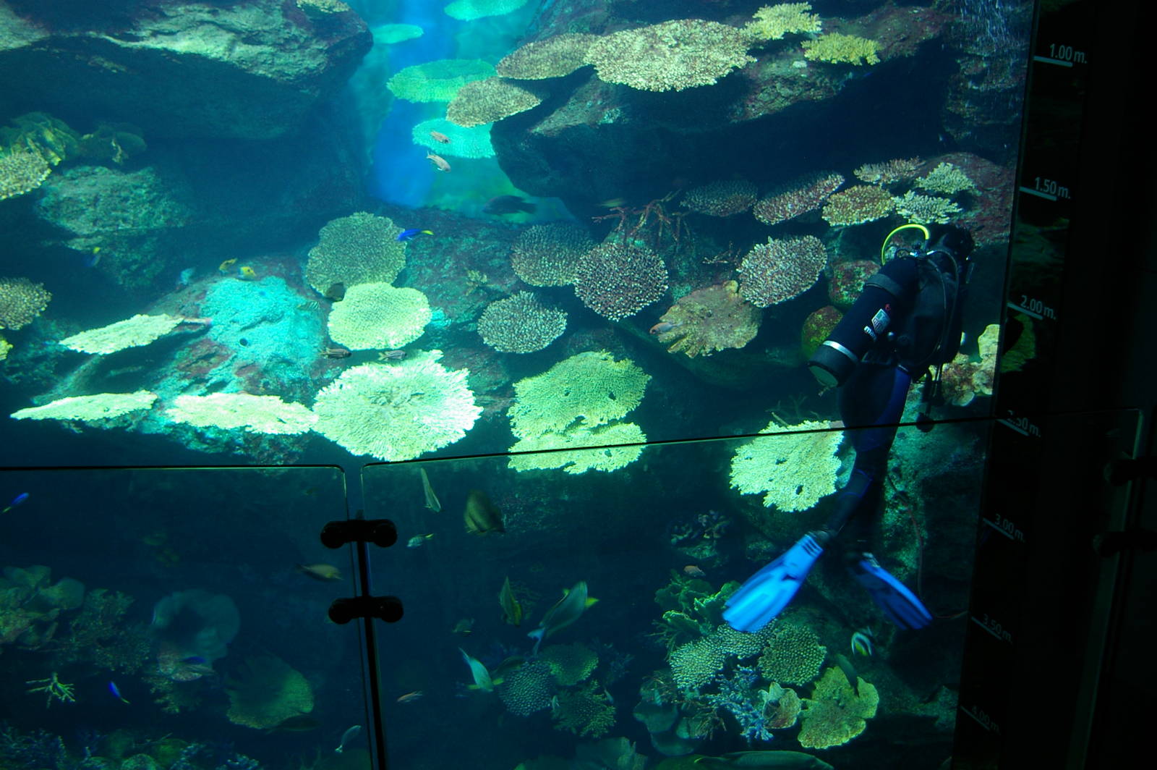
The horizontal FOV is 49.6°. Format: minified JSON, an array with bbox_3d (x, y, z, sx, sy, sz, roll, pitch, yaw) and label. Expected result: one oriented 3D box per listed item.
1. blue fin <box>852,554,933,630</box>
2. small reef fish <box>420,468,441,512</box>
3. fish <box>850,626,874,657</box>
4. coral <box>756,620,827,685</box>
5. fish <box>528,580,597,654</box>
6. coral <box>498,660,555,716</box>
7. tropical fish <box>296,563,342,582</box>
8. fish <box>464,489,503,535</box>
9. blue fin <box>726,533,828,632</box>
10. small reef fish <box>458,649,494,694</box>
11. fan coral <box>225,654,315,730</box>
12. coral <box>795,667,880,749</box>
[{"bbox_3d":[1.501,0.987,6.000,0.200,0.520,0.100,-12,42,48],"label":"blue fin"},{"bbox_3d":[-0.708,0.502,6.000,0.060,0.100,0.220,-9,64,-18],"label":"small reef fish"},{"bbox_3d":[1.403,1.271,6.200,0.050,0.120,0.140,-14,31,-29],"label":"fish"},{"bbox_3d":[1.105,1.389,6.500,0.340,0.170,0.310,-1,52,0],"label":"coral"},{"bbox_3d":[-0.070,1.164,6.300,0.120,0.160,0.430,13,41,32],"label":"fish"},{"bbox_3d":[-0.287,1.644,6.800,0.310,0.150,0.290,-1,57,0],"label":"coral"},{"bbox_3d":[-1.216,0.881,5.900,0.210,0.085,0.050,13,23,1],"label":"tropical fish"},{"bbox_3d":[-0.457,0.611,6.000,0.080,0.160,0.210,-18,68,-35],"label":"fish"},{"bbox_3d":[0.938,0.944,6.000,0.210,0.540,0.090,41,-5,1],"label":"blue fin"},{"bbox_3d":[-0.524,1.450,6.400,0.095,0.120,0.300,-14,34,-28],"label":"small reef fish"},{"bbox_3d":[-1.775,1.762,7.200,0.460,0.310,0.300,-2,22,0],"label":"fan coral"},{"bbox_3d":[1.409,1.747,6.800,0.410,0.330,0.280,-3,22,-5],"label":"coral"}]

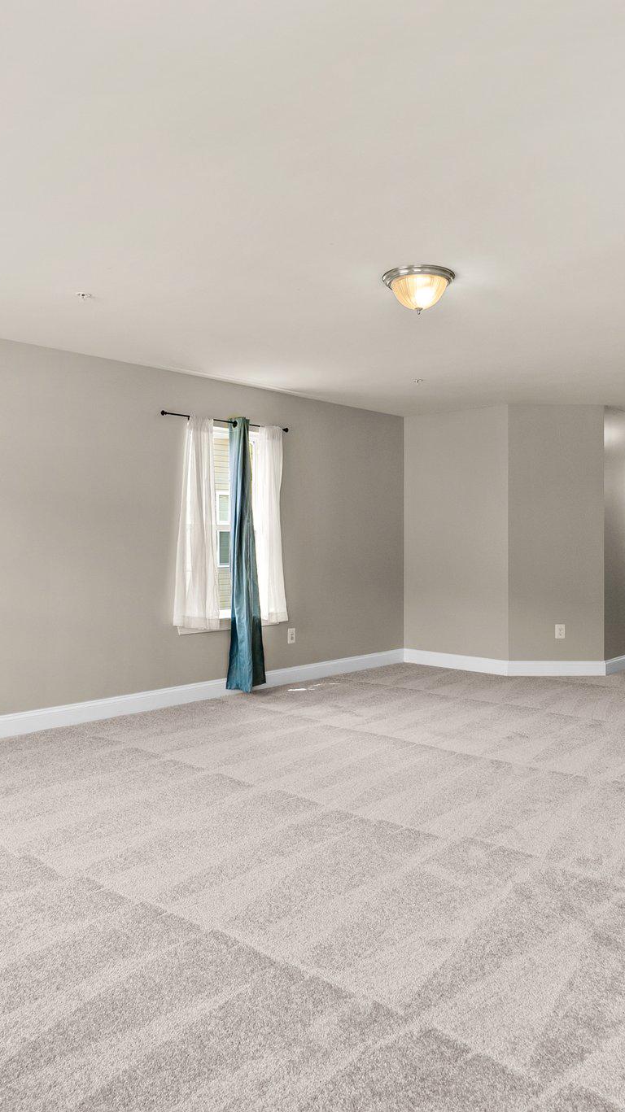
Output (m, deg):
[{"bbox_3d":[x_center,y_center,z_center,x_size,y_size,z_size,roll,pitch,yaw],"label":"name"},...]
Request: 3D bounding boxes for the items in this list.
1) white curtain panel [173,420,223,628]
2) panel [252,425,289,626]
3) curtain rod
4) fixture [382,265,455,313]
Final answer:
[{"bbox_3d":[-0.847,-0.237,5.528,0.085,1.600,0.450,1,1,44],"label":"white curtain panel"},{"bbox_3d":[-0.346,-0.253,6.042,0.085,1.610,0.400,1,1,44],"label":"panel"},{"bbox_3d":[-0.653,-1.029,5.731,0.085,0.050,1.250,1,1,44],"label":"curtain rod"},{"bbox_3d":[0.489,-1.206,3.411,0.340,0.193,0.340,0,1,0],"label":"fixture"}]

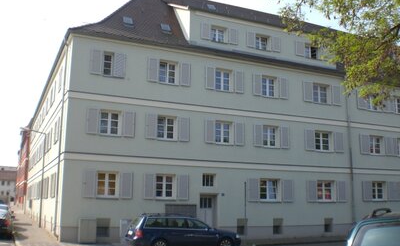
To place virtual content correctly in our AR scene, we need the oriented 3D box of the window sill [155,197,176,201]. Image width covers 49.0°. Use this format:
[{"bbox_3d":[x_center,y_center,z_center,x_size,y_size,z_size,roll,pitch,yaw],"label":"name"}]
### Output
[{"bbox_3d":[-1.771,3.857,22.501,1.130,0.120,0.200,5,-12,-24],"label":"window sill"}]

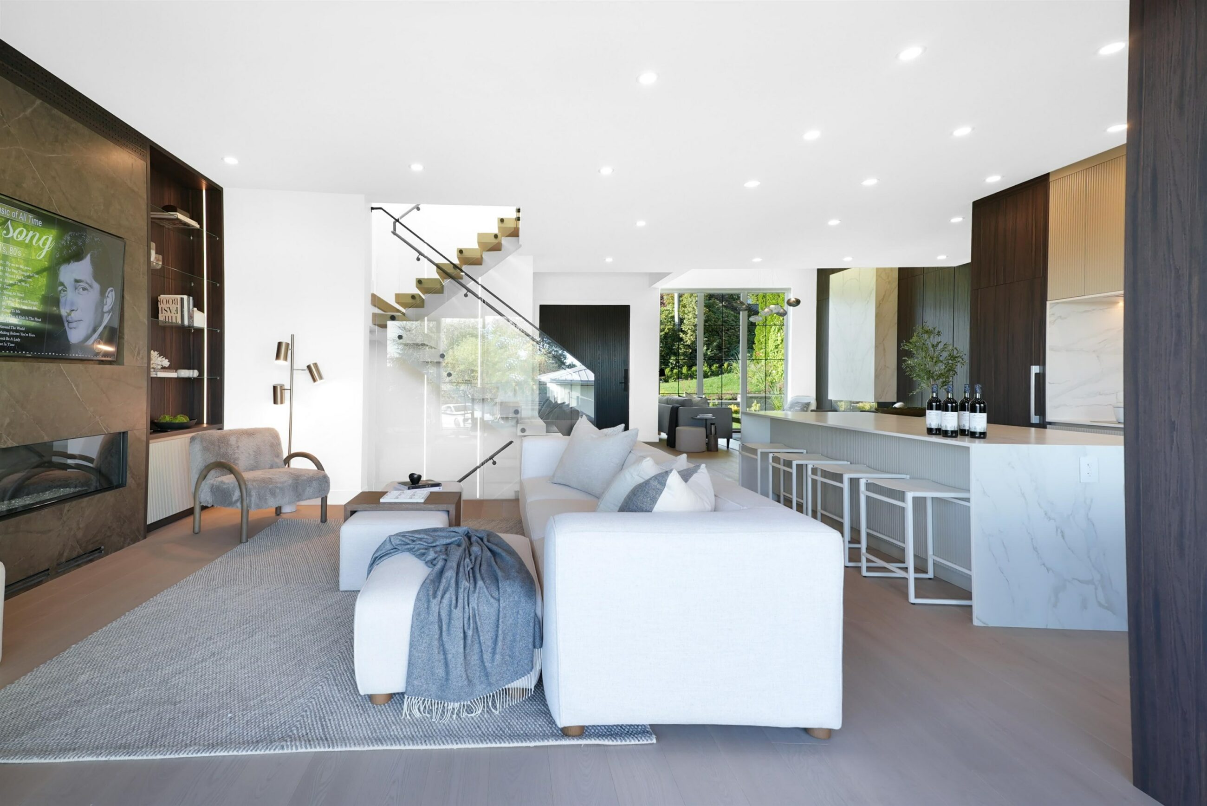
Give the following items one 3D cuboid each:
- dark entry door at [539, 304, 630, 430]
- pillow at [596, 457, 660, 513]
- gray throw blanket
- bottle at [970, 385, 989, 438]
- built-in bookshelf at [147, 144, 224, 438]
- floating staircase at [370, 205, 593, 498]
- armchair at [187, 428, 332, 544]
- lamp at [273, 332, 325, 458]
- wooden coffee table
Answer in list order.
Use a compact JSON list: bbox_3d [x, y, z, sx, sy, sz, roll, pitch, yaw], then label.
[{"bbox_3d":[-0.341,-0.488,9.696,1.640,2.520,0.080,0,2,-3],"label":"dark entry door"},{"bbox_3d":[0.125,0.508,2.779,0.160,0.460,0.480,30,3,1],"label":"pillow"},{"bbox_3d":[-0.620,0.895,2.332,0.740,0.480,0.730,0,2,-9],"label":"gray throw blanket"},{"bbox_3d":[2.072,0.043,2.963,0.077,0.298,0.077,0,2,0],"label":"bottle"},{"bbox_3d":[-3.870,-0.884,4.724,0.330,2.330,1.240,0,2,-10],"label":"built-in bookshelf"},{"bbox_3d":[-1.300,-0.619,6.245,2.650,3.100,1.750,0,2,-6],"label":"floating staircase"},{"bbox_3d":[-2.830,0.632,4.426,0.740,0.800,0.700,1,2,24],"label":"armchair"},{"bbox_3d":[-2.830,0.184,4.991,0.460,1.640,0.260,0,2,-6],"label":"lamp"},{"bbox_3d":[-1.320,0.854,3.577,0.680,0.440,0.420,0,2,-7],"label":"wooden coffee table"}]

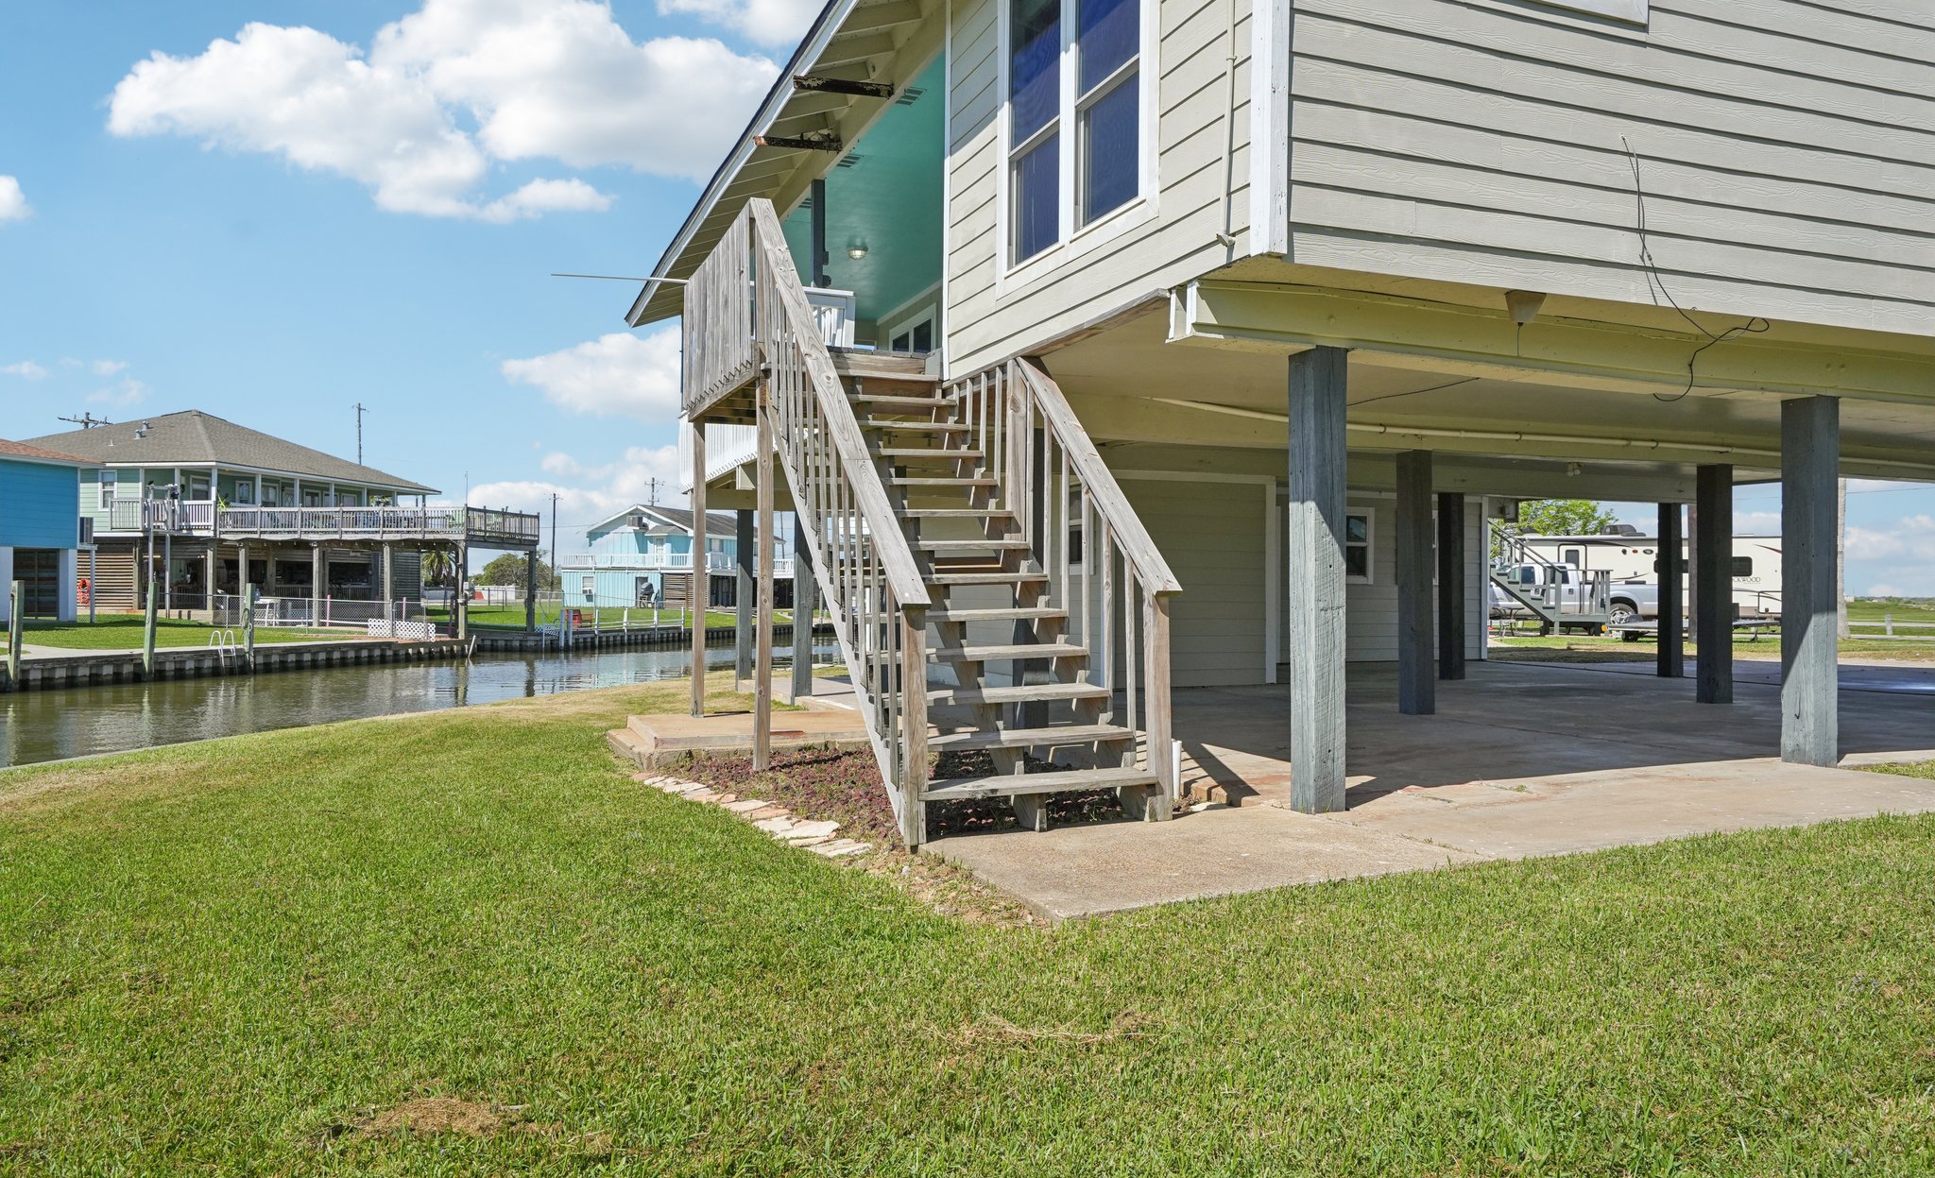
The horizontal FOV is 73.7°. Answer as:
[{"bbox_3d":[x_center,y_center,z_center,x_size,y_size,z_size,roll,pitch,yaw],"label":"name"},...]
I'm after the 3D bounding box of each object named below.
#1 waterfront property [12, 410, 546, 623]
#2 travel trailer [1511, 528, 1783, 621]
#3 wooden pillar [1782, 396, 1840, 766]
[{"bbox_3d":[-26.650,-2.970,52.070,22.000,8.550,13.800,0,0,10],"label":"waterfront property"},{"bbox_3d":[20.600,-0.200,38.600,8.700,3.240,2.450,0,0,5],"label":"travel trailer"},{"bbox_3d":[5.410,-0.038,8.270,0.210,2.340,0.210,0,0,-22],"label":"wooden pillar"}]

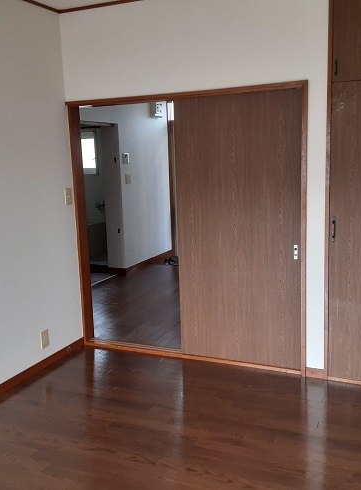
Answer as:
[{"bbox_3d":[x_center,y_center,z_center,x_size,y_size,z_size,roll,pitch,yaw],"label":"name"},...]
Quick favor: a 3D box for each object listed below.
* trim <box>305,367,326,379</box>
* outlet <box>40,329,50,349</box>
[{"bbox_3d":[0.855,0.810,3.217,0.120,0.065,0.015,2,11,25],"label":"trim"},{"bbox_3d":[-0.939,0.655,3.537,0.011,0.120,0.072,2,11,25],"label":"outlet"}]

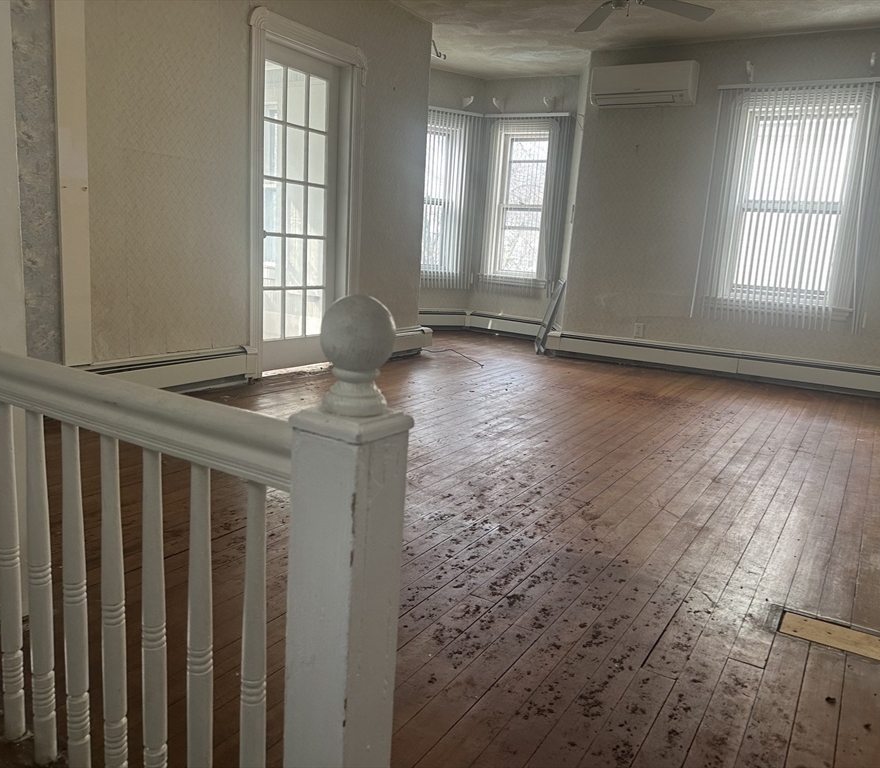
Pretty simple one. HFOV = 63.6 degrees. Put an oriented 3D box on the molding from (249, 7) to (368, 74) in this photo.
[{"bbox_3d":[-0.793,-2.168,4.463,0.040,0.131,1.083,10,13,31],"label":"molding"}]

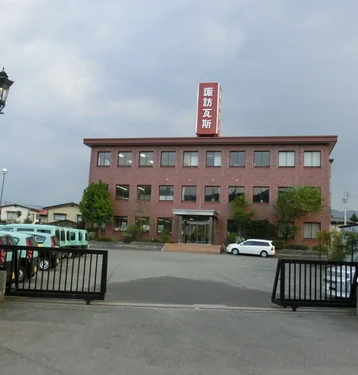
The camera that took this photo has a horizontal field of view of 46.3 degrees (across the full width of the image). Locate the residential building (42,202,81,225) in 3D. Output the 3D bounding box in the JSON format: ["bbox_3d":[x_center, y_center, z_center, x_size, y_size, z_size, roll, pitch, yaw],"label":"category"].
[{"bbox_3d":[-17.952,6.650,73.735,8.916,7.026,8.500,2,-8,7],"label":"residential building"}]

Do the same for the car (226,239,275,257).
[{"bbox_3d":[6.681,5.596,38.726,4.420,1.500,1.700,0,-9,19],"label":"car"}]

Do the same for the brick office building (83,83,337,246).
[{"bbox_3d":[3.799,-2.177,50.212,26.800,18.450,14.300,1,-9,13],"label":"brick office building"}]

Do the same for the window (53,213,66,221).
[{"bbox_3d":[-19.840,4.923,69.900,2.088,1.154,0.200,2,-8,7],"label":"window"}]

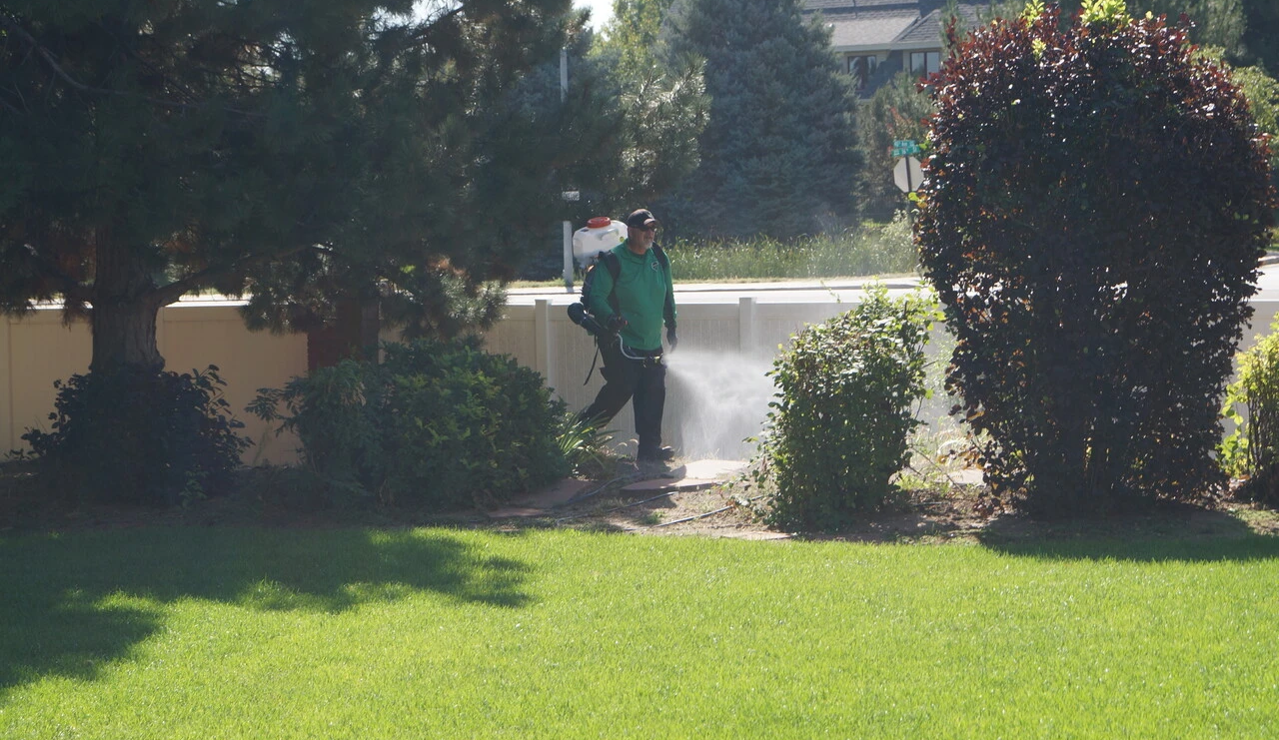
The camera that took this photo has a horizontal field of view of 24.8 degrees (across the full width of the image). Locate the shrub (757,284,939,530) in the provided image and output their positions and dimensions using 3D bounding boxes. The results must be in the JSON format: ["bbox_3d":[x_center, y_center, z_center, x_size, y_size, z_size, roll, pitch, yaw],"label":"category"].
[{"bbox_3d":[1.210,0.200,16.900,1.050,1.380,1.000,-1,3,0],"label":"shrub"}]

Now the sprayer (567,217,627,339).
[{"bbox_3d":[-0.310,-0.660,20.950,0.380,0.800,0.450,2,4,37],"label":"sprayer"}]

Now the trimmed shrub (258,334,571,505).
[{"bbox_3d":[-1.460,0.290,18.600,2.000,1.030,1.400,-1,3,0],"label":"trimmed shrub"}]

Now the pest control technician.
[{"bbox_3d":[-0.090,-0.250,20.800,0.720,1.790,0.600,2,4,37],"label":"pest control technician"}]

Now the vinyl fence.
[{"bbox_3d":[-0.300,0.080,23.400,11.000,1.260,0.120,0,3,14],"label":"vinyl fence"}]

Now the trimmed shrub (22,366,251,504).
[{"bbox_3d":[-3.250,0.380,18.800,1.450,0.900,1.250,-1,3,0],"label":"trimmed shrub"}]

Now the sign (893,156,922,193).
[{"bbox_3d":[5.750,-4.160,62.000,0.760,0.760,0.030,-7,0,33],"label":"sign"}]

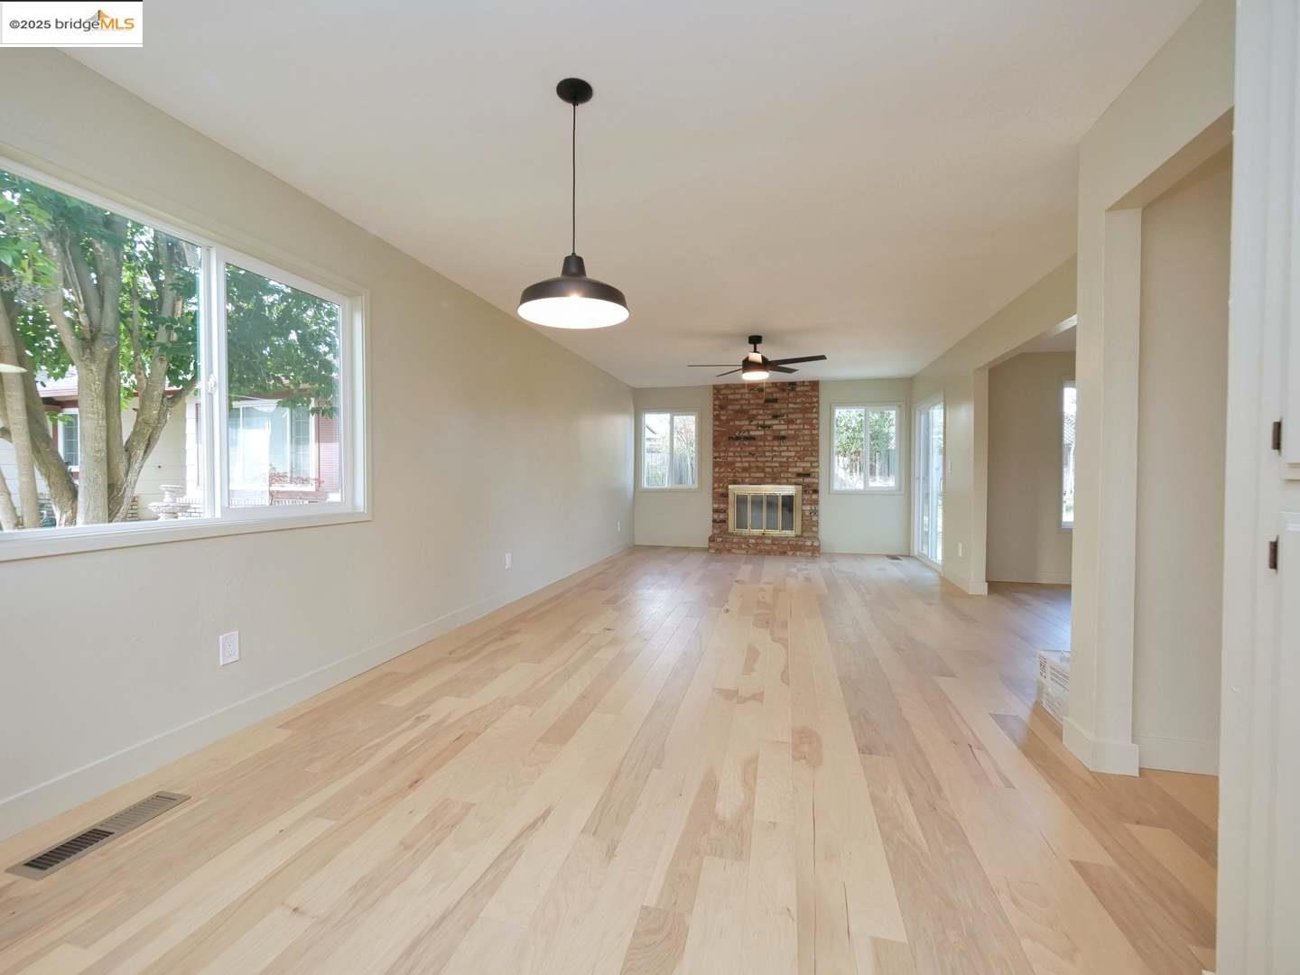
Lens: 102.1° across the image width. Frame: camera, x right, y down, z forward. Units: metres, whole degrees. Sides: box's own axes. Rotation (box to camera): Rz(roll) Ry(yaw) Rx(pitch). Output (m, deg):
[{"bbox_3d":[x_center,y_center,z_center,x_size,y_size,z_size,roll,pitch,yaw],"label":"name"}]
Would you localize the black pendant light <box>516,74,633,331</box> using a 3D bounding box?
[{"bbox_3d":[-0.264,-1.001,1.845,0.390,0.775,0.390,0,1,0],"label":"black pendant light"}]

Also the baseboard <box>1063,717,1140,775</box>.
[{"bbox_3d":[1.737,0.999,2.033,0.147,0.102,0.215,1,1,14],"label":"baseboard"}]

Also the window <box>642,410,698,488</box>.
[{"bbox_3d":[0.305,-0.572,8.031,0.890,1.210,0.100,1,1,14],"label":"window"}]

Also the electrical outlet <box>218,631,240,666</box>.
[{"bbox_3d":[-1.759,0.677,2.206,0.010,0.124,0.077,1,1,14],"label":"electrical outlet"}]

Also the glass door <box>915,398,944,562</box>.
[{"bbox_3d":[3.409,-0.057,6.378,0.100,1.990,1.450,1,1,14],"label":"glass door"}]

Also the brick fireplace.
[{"bbox_3d":[1.606,-0.295,7.377,1.520,2.430,0.600,1,1,14],"label":"brick fireplace"}]

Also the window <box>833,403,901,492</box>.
[{"bbox_3d":[3.004,-0.543,7.346,0.900,1.210,0.100,1,1,14],"label":"window"}]

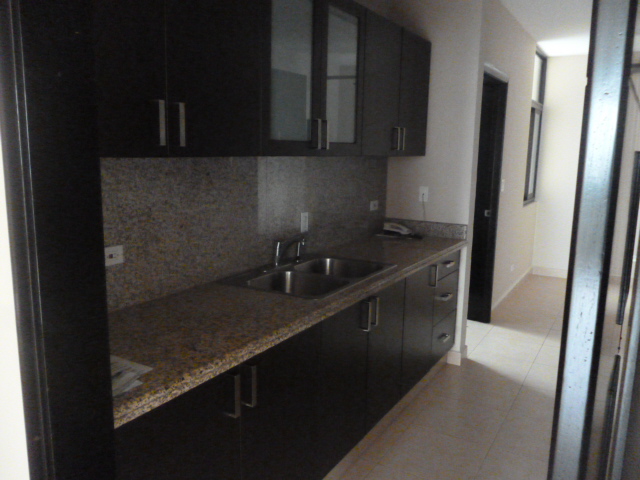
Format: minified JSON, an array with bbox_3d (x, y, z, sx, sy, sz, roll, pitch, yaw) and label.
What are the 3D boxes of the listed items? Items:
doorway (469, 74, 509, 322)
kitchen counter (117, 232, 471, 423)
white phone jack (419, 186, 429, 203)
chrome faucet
[{"bbox_3d":[1.216,-0.205,3.954,0.130,2.040,0.800,7,11,30],"label":"doorway"},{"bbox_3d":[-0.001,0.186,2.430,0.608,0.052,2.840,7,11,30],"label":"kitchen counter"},{"bbox_3d":[0.717,-0.317,3.582,0.073,0.115,0.015,7,11,30],"label":"white phone jack"},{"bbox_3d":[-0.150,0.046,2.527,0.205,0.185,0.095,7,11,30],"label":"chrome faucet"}]

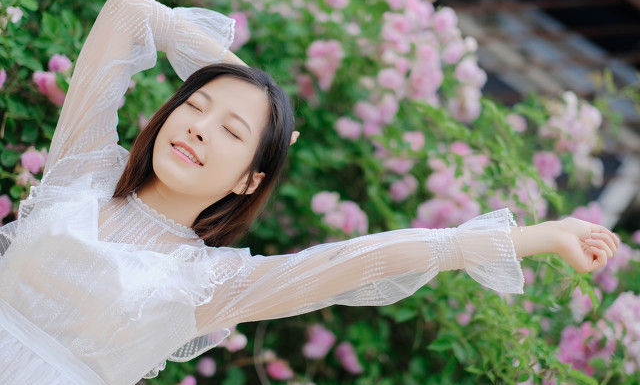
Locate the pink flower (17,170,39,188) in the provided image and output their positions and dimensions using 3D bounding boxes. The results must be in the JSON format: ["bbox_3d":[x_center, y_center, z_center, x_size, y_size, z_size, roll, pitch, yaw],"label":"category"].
[{"bbox_3d":[-0.470,-0.023,2.409,0.037,0.029,0.029,32,0,-7],"label":"pink flower"}]

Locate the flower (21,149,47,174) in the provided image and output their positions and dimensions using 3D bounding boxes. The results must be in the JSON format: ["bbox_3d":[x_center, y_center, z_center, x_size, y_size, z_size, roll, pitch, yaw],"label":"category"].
[{"bbox_3d":[-0.457,-0.049,2.380,0.040,0.038,0.035,33,-1,5],"label":"flower"}]

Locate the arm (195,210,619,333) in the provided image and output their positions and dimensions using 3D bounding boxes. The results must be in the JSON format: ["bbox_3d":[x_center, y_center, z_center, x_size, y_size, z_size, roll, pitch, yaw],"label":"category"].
[{"bbox_3d":[0.117,0.102,2.060,0.595,0.128,0.130,-6,0,-4],"label":"arm"}]

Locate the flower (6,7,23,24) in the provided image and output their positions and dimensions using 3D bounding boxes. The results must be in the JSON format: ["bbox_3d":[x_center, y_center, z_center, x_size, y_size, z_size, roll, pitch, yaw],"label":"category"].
[{"bbox_3d":[-0.491,-0.284,2.400,0.026,0.026,0.021,33,-1,0],"label":"flower"}]

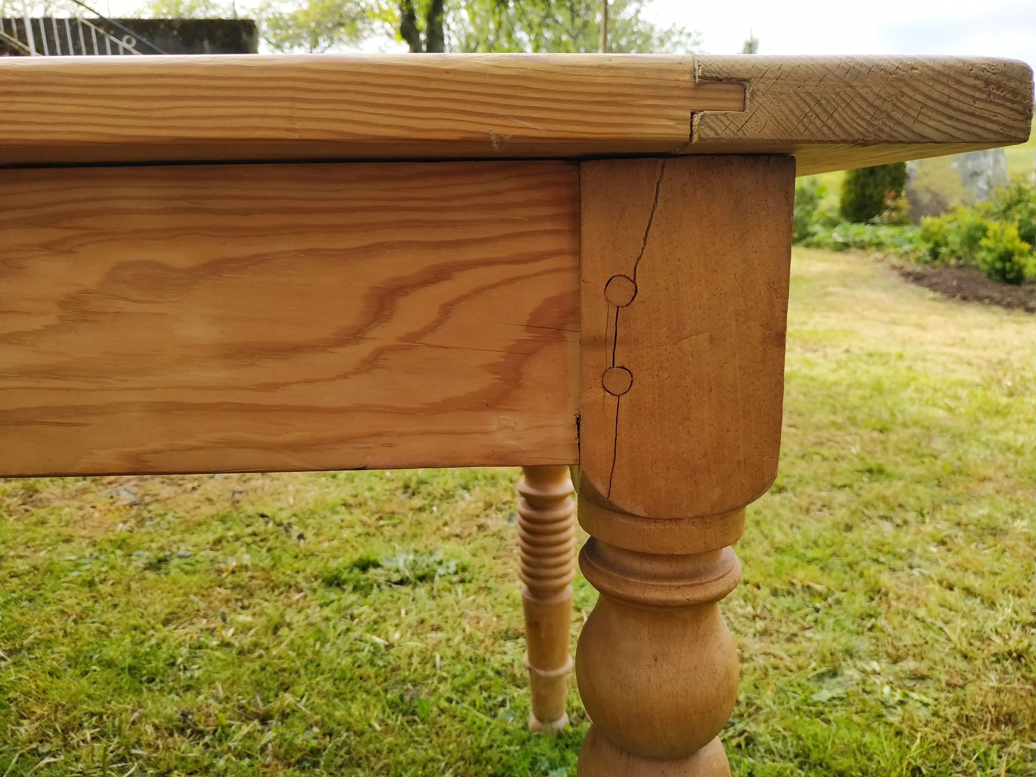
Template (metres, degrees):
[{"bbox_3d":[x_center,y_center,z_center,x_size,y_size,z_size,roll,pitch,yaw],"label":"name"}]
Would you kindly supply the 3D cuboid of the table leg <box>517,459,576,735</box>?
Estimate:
[{"bbox_3d":[0.040,0.134,0.986,0.083,0.720,0.083,-1,12,-2],"label":"table leg"}]

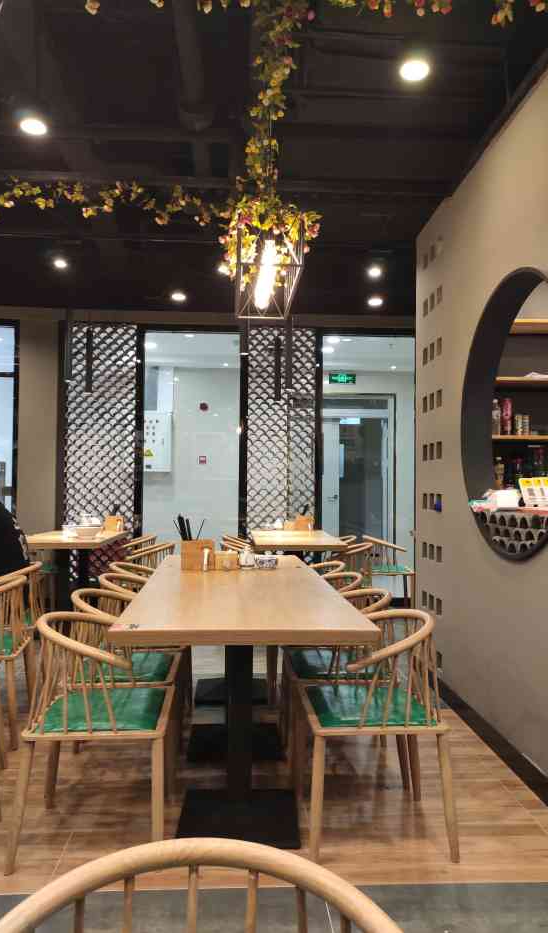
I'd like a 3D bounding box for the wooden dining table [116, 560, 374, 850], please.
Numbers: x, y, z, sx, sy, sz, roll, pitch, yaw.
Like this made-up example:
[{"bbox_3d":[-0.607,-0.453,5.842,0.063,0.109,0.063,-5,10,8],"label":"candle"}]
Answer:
[{"bbox_3d":[-0.174,0.891,3.084,0.800,0.745,2.230,1,-2,-5],"label":"wooden dining table"}]

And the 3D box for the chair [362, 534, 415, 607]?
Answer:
[{"bbox_3d":[1.032,1.047,6.361,0.500,0.735,0.550,1,-2,-4],"label":"chair"}]

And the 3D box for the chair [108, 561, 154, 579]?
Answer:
[{"bbox_3d":[-0.731,0.954,4.002,0.500,0.735,0.550,1,-2,-4],"label":"chair"}]

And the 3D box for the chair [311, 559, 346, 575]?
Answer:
[{"bbox_3d":[0.215,0.919,3.914,0.490,0.750,0.480,1,-2,-4],"label":"chair"}]

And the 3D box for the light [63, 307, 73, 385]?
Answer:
[{"bbox_3d":[-1.640,-0.981,5.392,0.060,0.610,0.060,1,-2,-4],"label":"light"}]

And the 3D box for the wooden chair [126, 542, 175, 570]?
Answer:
[{"bbox_3d":[-1.031,0.988,5.264,0.500,0.735,0.550,1,-2,-4],"label":"wooden chair"}]

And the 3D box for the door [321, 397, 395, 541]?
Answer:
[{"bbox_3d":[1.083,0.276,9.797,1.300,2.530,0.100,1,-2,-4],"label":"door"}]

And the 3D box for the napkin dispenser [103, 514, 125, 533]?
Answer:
[{"bbox_3d":[-1.484,0.533,6.248,0.175,0.165,0.130,1,-2,-4],"label":"napkin dispenser"}]

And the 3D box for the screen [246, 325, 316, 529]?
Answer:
[{"bbox_3d":[0.076,-0.071,6.827,0.720,2.650,0.060,1,-2,-4],"label":"screen"}]

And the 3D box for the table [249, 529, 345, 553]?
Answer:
[{"bbox_3d":[0.174,1.011,5.870,0.730,0.755,1.500,1,-2,-4],"label":"table"}]

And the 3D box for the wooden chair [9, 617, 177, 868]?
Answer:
[{"bbox_3d":[-0.603,0.905,2.323,0.500,0.735,0.550,1,-2,-4],"label":"wooden chair"}]

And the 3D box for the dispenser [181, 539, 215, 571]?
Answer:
[{"bbox_3d":[-0.411,0.479,3.648,0.180,0.160,0.130,1,-2,-4],"label":"dispenser"}]

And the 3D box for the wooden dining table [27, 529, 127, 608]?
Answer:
[{"bbox_3d":[-1.694,0.955,5.678,0.710,0.745,1.400,1,-2,-4],"label":"wooden dining table"}]

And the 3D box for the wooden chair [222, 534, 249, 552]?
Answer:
[{"bbox_3d":[-0.227,0.972,5.689,0.490,0.750,0.480,1,-2,-4],"label":"wooden chair"}]

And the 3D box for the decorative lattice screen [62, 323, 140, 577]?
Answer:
[{"bbox_3d":[-1.675,-0.114,6.535,0.750,2.600,0.060,1,-2,-4],"label":"decorative lattice screen"}]

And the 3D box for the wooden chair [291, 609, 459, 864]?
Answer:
[{"bbox_3d":[0.340,0.870,2.320,0.490,0.755,0.480,1,-2,-4],"label":"wooden chair"}]

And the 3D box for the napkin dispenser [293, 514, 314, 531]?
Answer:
[{"bbox_3d":[0.279,0.551,6.265,0.170,0.150,0.120,1,-2,-4],"label":"napkin dispenser"}]

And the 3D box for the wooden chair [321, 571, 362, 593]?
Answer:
[{"bbox_3d":[0.216,0.953,3.568,0.500,0.735,0.550,1,-2,-4],"label":"wooden chair"}]

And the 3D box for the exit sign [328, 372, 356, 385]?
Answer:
[{"bbox_3d":[0.918,-1.164,8.966,0.360,0.145,0.040,1,-2,-4],"label":"exit sign"}]

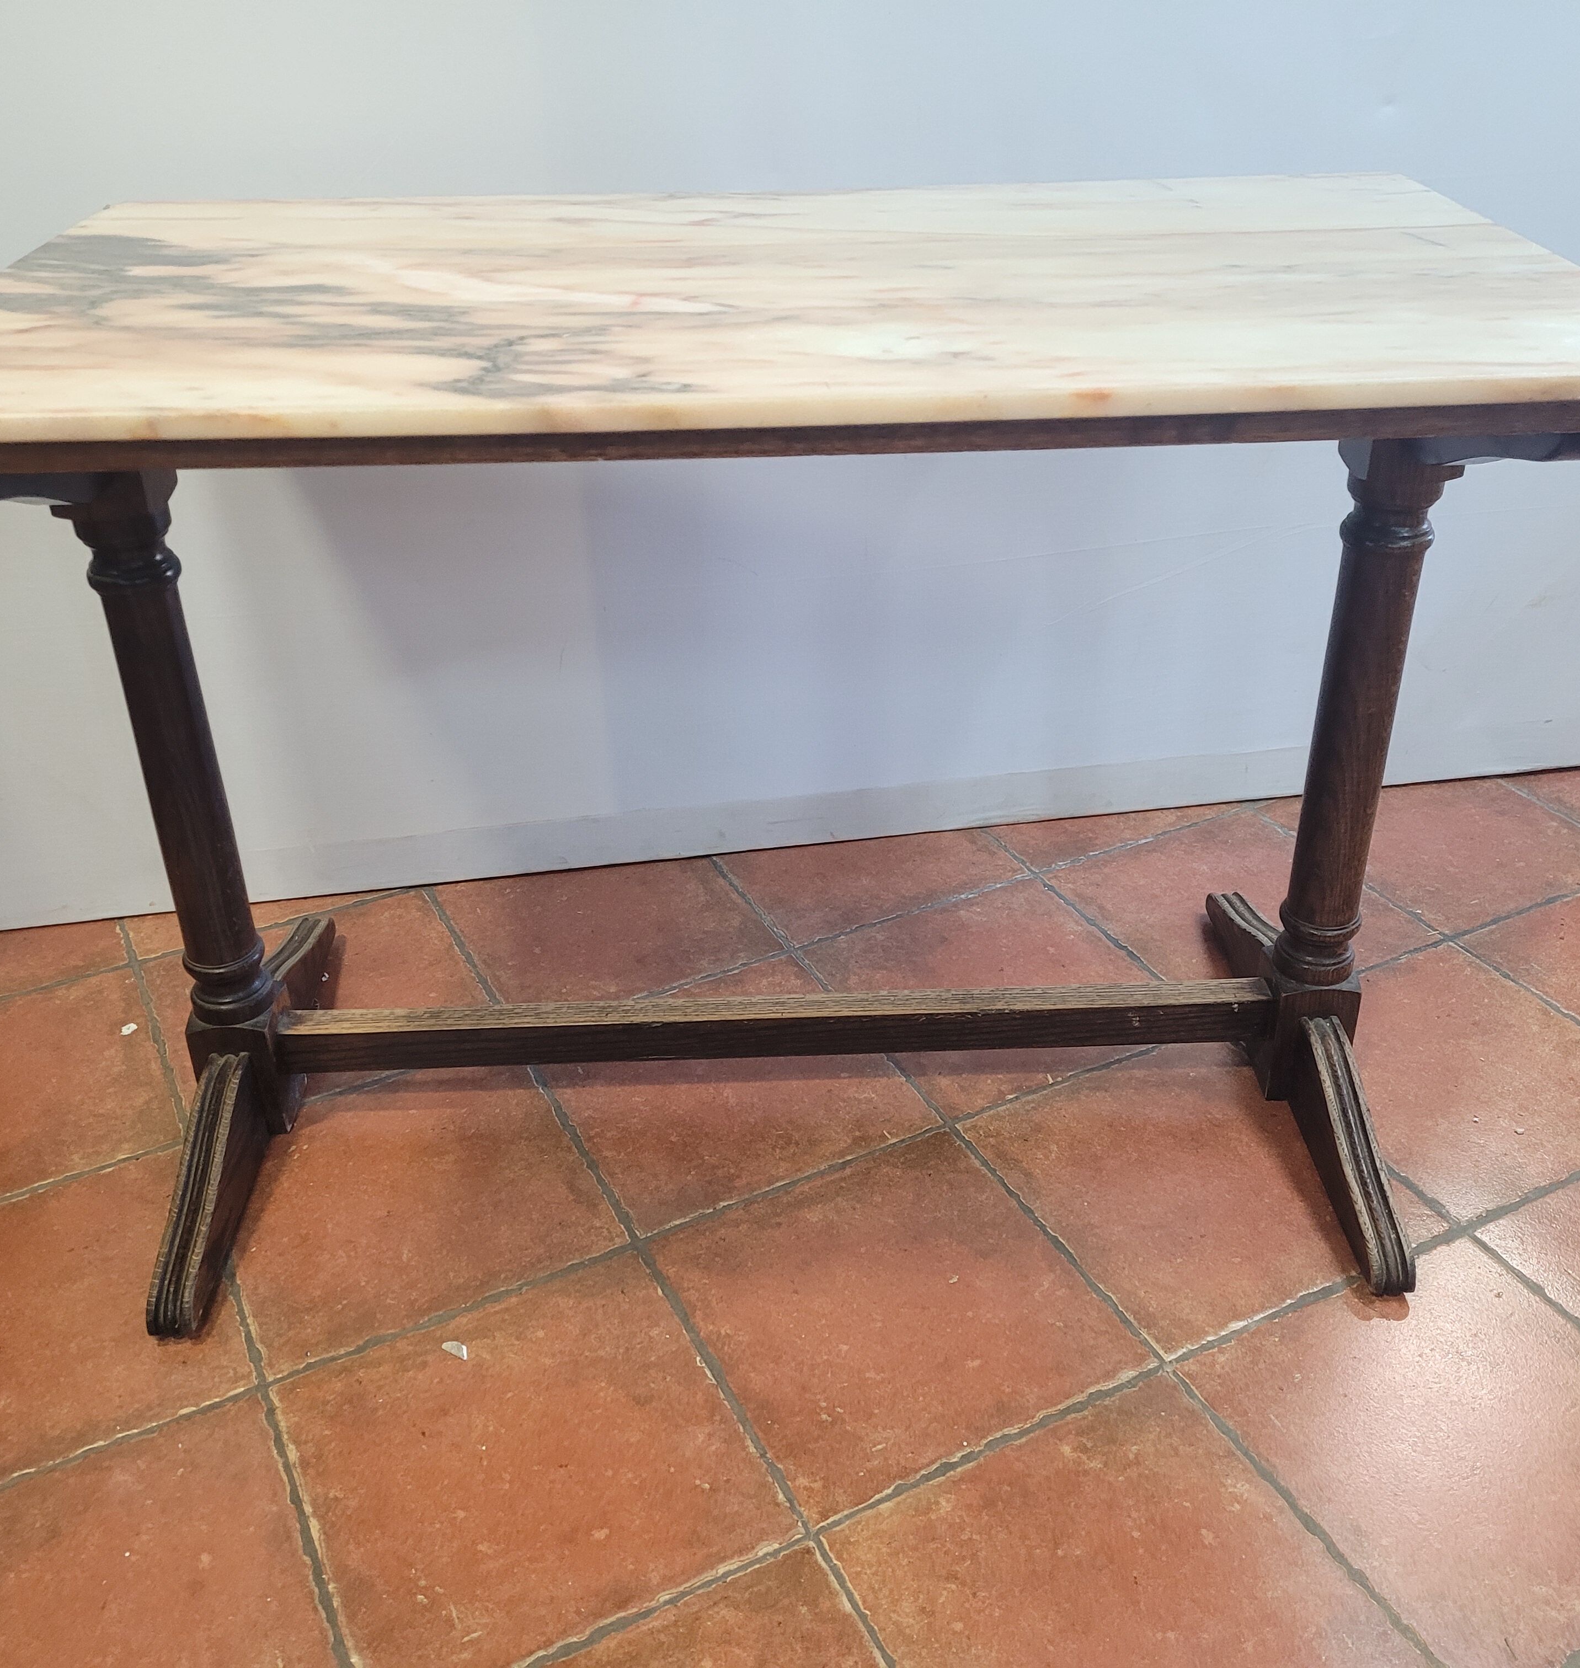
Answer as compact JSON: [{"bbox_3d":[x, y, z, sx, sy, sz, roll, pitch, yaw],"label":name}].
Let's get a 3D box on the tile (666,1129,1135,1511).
[{"bbox_3d":[0.082,0.383,1.349,0.302,0.013,0.302,-16,35,-23],"label":"tile"}]

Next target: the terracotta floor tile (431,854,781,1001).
[{"bbox_3d":[-0.205,0.097,1.822,0.302,0.013,0.302,-16,35,-23],"label":"terracotta floor tile"}]

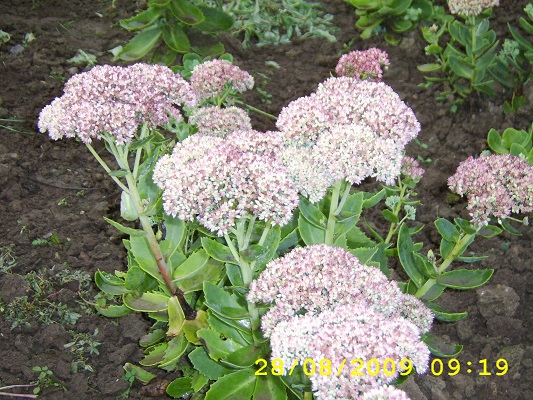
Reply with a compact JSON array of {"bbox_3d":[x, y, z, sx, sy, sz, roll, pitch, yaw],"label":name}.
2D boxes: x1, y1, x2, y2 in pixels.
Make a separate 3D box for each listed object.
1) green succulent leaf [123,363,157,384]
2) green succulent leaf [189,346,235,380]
[{"bbox_3d":[-0.177,0.241,1.157,0.050,0.009,0.021,22,54,17],"label":"green succulent leaf"},{"bbox_3d":[-0.069,0.215,1.110,0.074,0.014,0.030,17,38,0],"label":"green succulent leaf"}]

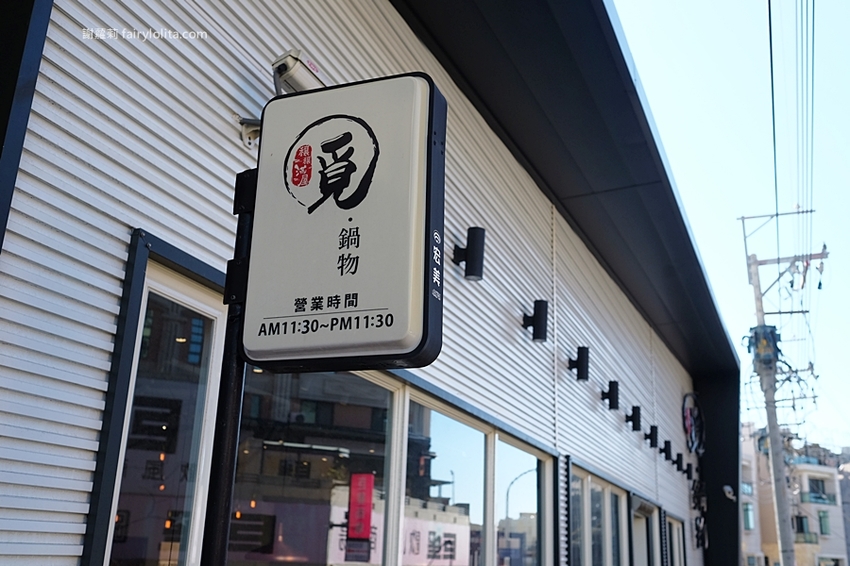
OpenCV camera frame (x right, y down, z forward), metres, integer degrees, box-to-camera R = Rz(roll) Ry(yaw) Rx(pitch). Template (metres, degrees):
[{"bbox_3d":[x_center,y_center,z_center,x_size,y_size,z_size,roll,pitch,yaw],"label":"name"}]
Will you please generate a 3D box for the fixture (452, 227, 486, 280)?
[{"bbox_3d":[0.274,-0.176,5.103,0.174,0.300,0.100,-6,-21,22],"label":"fixture"}]

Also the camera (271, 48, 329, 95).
[{"bbox_3d":[-0.406,-0.714,3.069,0.117,0.090,0.320,-18,-49,40],"label":"camera"}]

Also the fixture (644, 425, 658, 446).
[{"bbox_3d":[3.226,2.188,11.750,0.174,0.300,0.100,-6,-21,22],"label":"fixture"}]

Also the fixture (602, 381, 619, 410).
[{"bbox_3d":[2.045,1.242,9.091,0.174,0.300,0.100,-6,-21,22],"label":"fixture"}]

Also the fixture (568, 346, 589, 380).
[{"bbox_3d":[1.455,0.769,7.762,0.174,0.300,0.100,-6,-21,22],"label":"fixture"}]

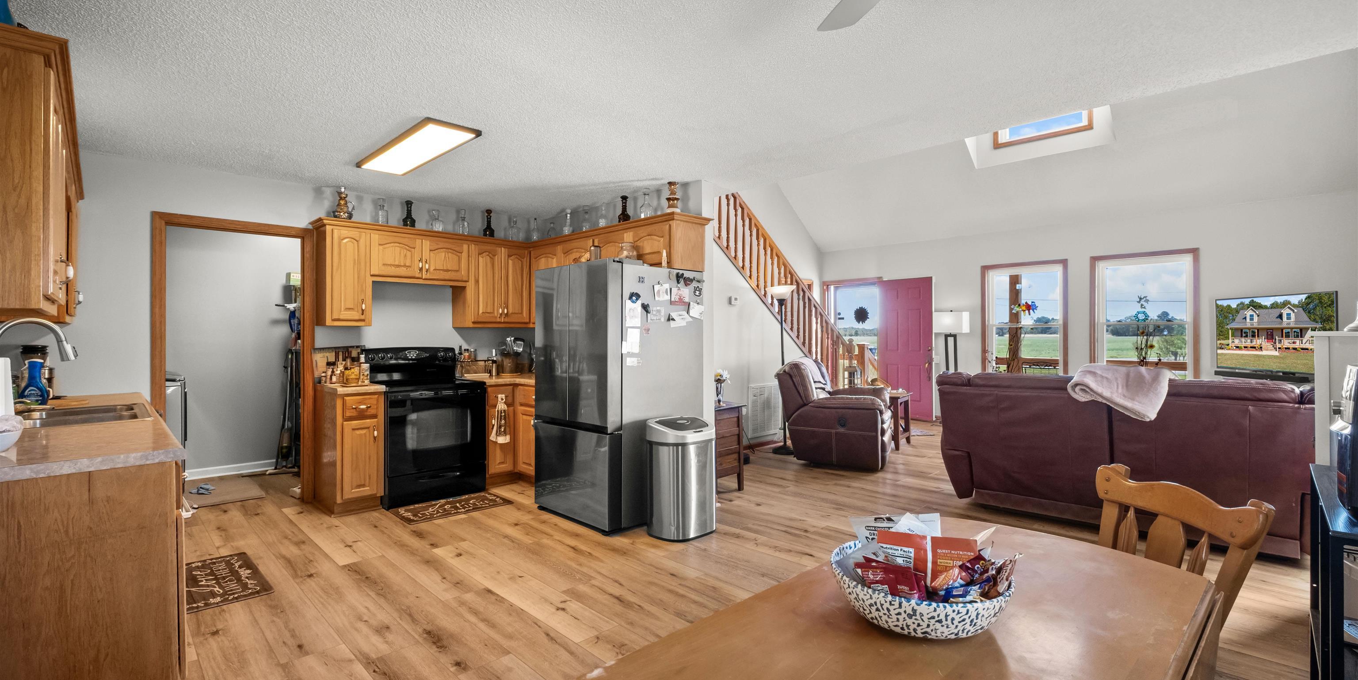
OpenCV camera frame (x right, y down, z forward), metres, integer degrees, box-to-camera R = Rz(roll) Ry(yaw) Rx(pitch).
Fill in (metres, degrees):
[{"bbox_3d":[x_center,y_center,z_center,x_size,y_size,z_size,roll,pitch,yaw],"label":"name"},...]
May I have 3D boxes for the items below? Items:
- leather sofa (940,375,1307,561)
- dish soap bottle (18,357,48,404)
[{"bbox_3d":[3.138,0.741,4.025,2.170,0.990,0.980,0,0,44],"label":"leather sofa"},{"bbox_3d":[-3.389,0.226,2.970,0.065,0.250,0.105,0,0,44],"label":"dish soap bottle"}]

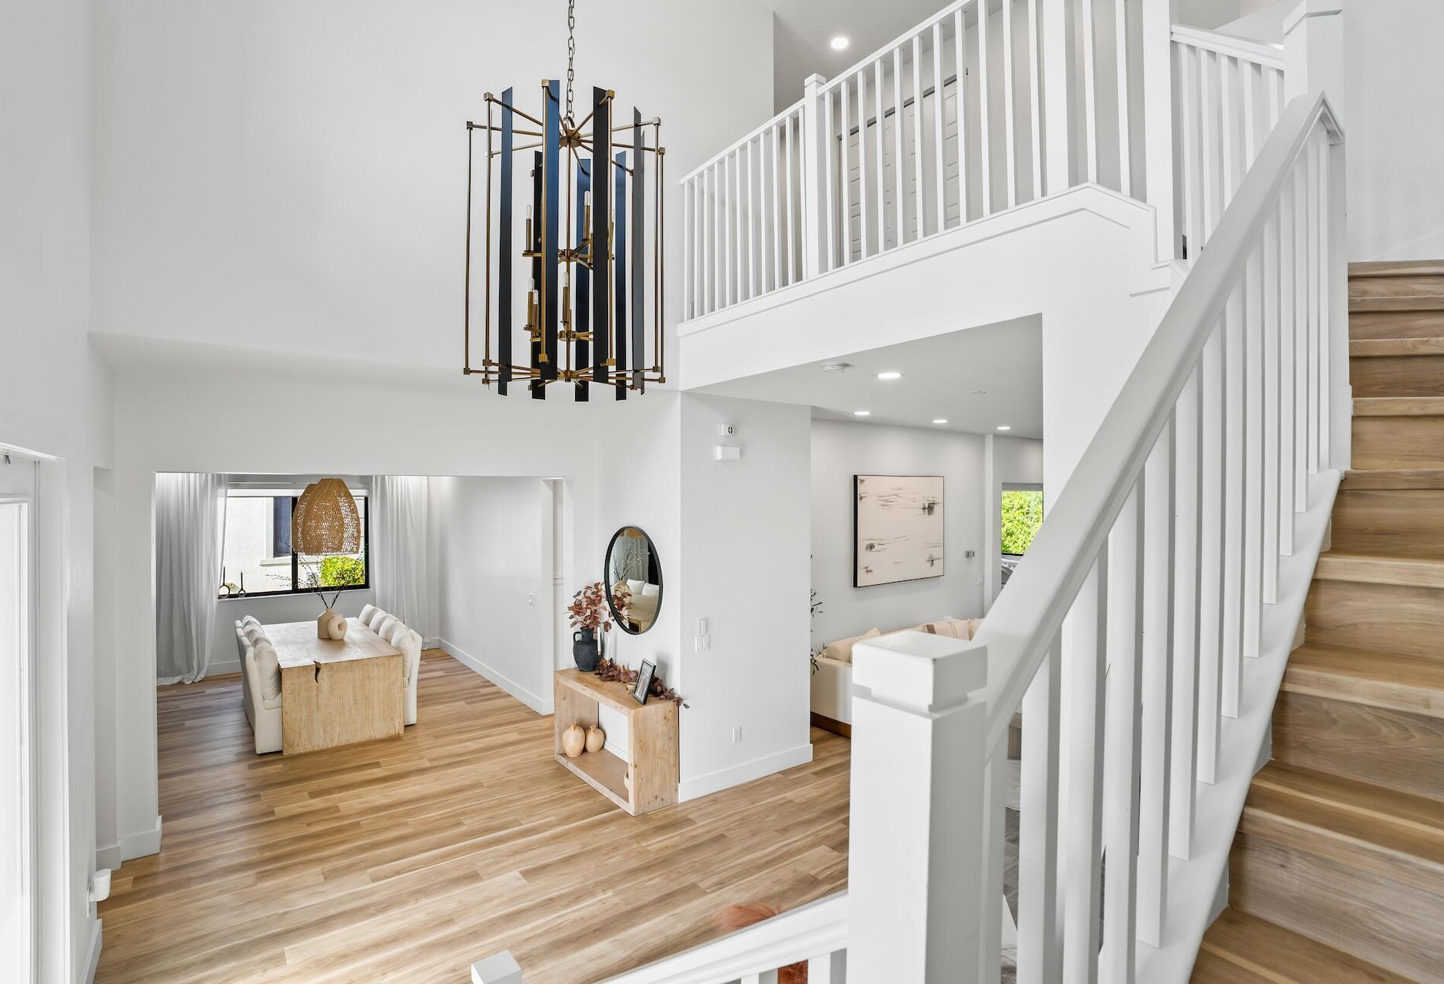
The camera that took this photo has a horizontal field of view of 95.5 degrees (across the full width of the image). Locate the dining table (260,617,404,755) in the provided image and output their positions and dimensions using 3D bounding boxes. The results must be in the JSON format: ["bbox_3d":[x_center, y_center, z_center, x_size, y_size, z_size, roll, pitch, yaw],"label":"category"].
[{"bbox_3d":[-4.200,1.955,7.050,0.970,0.770,2.400,0,0,-36],"label":"dining table"}]

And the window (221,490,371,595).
[{"bbox_3d":[-5.727,0.665,8.817,1.780,1.420,0.100,0,0,-33],"label":"window"}]

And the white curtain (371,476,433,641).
[{"bbox_3d":[-4.589,1.020,9.383,0.800,2.620,0.170,0,0,-33],"label":"white curtain"}]

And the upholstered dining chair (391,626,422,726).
[{"bbox_3d":[-3.444,1.875,6.674,0.620,0.930,0.560,0,0,-37],"label":"upholstered dining chair"}]

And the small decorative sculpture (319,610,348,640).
[{"bbox_3d":[-4.172,1.427,7.040,0.300,0.330,0.200,0,0,-38],"label":"small decorative sculpture"}]

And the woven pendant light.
[{"bbox_3d":[-4.006,0.258,6.720,0.620,0.785,0.620,0,0,-37],"label":"woven pendant light"}]

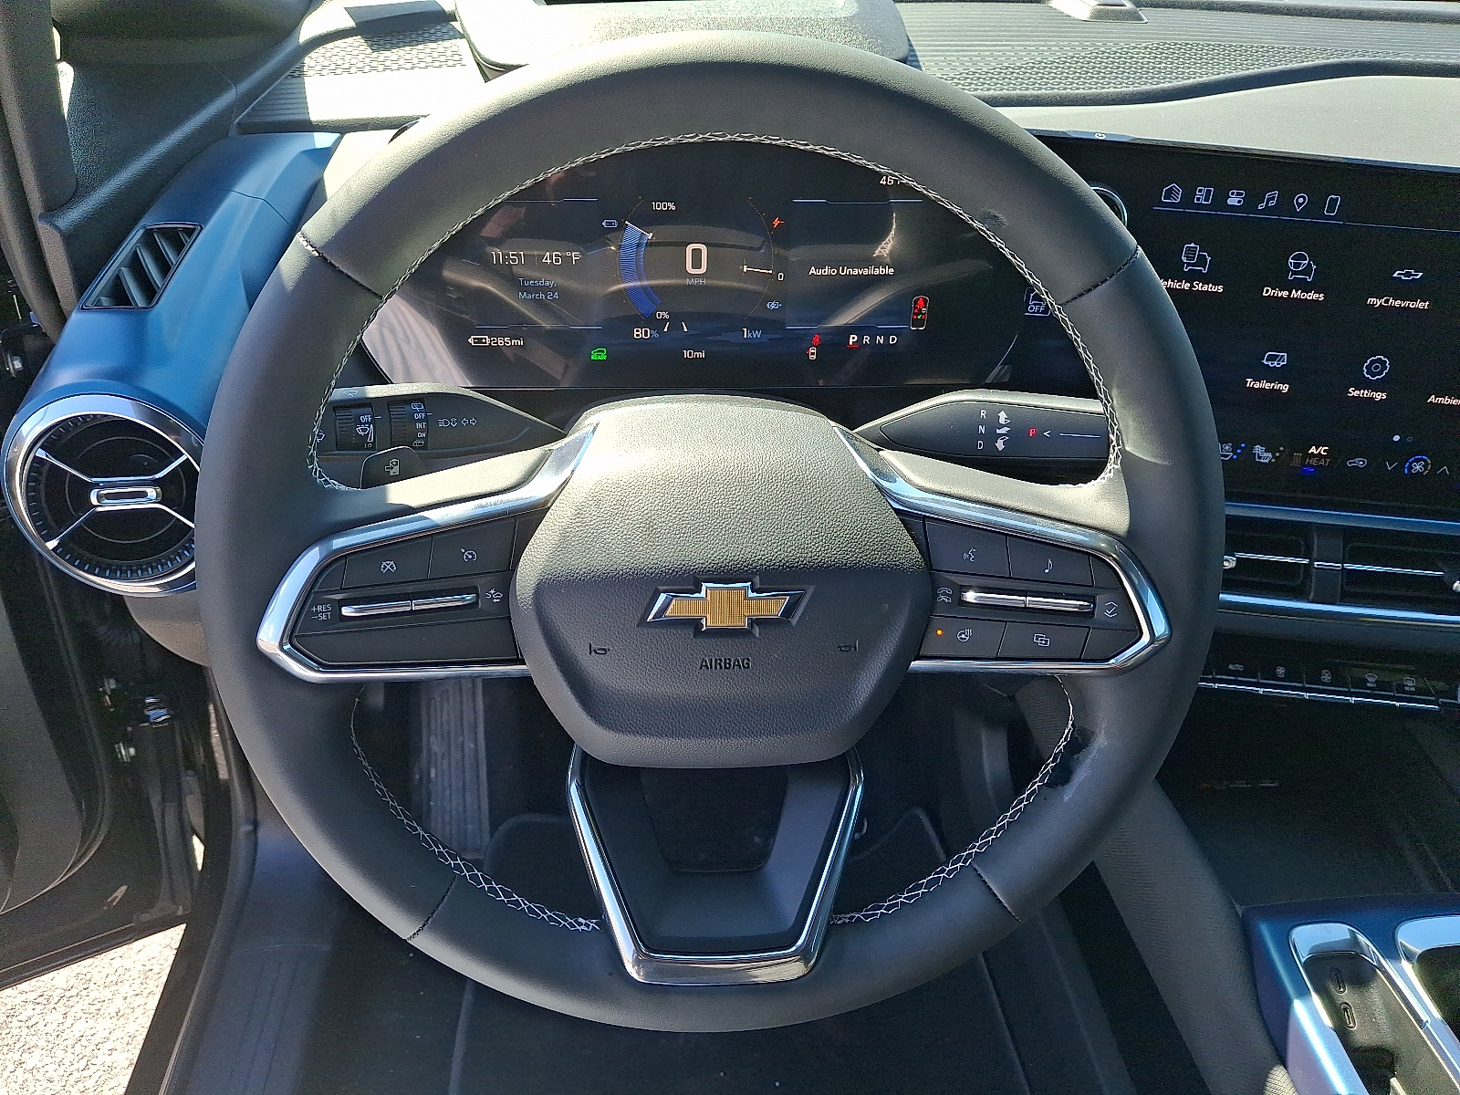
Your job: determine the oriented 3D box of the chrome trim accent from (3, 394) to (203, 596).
[{"bbox_3d":[-0.312,-0.023,0.540,0.112,0.112,0.028,0,25,-4],"label":"chrome trim accent"}]

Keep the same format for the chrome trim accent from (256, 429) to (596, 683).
[{"bbox_3d":[-0.109,0.005,0.394,0.126,0.094,0.036,-3,12,-15],"label":"chrome trim accent"}]

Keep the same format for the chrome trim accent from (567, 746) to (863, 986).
[{"bbox_3d":[-0.004,0.127,0.425,0.122,0.086,0.030,0,2,-4],"label":"chrome trim accent"}]

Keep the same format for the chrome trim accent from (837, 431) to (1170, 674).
[{"bbox_3d":[0.104,0.004,0.410,0.126,0.094,0.036,2,11,6],"label":"chrome trim accent"}]

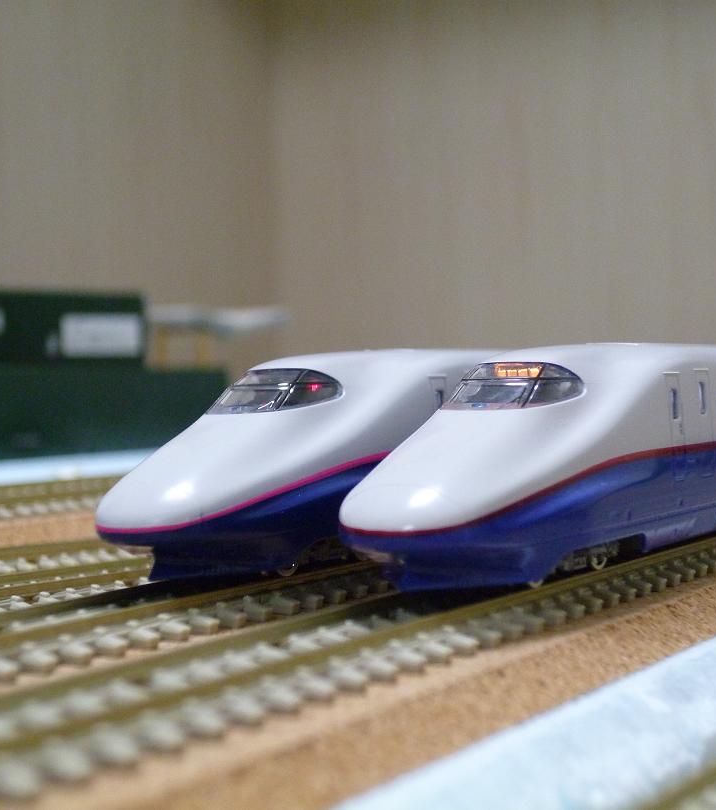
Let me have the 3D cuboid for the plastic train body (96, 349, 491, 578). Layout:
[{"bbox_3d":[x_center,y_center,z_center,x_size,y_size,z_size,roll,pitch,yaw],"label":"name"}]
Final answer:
[{"bbox_3d":[0.017,0.004,0.219,0.021,0.023,0.160,-1,1,29],"label":"plastic train body"}]

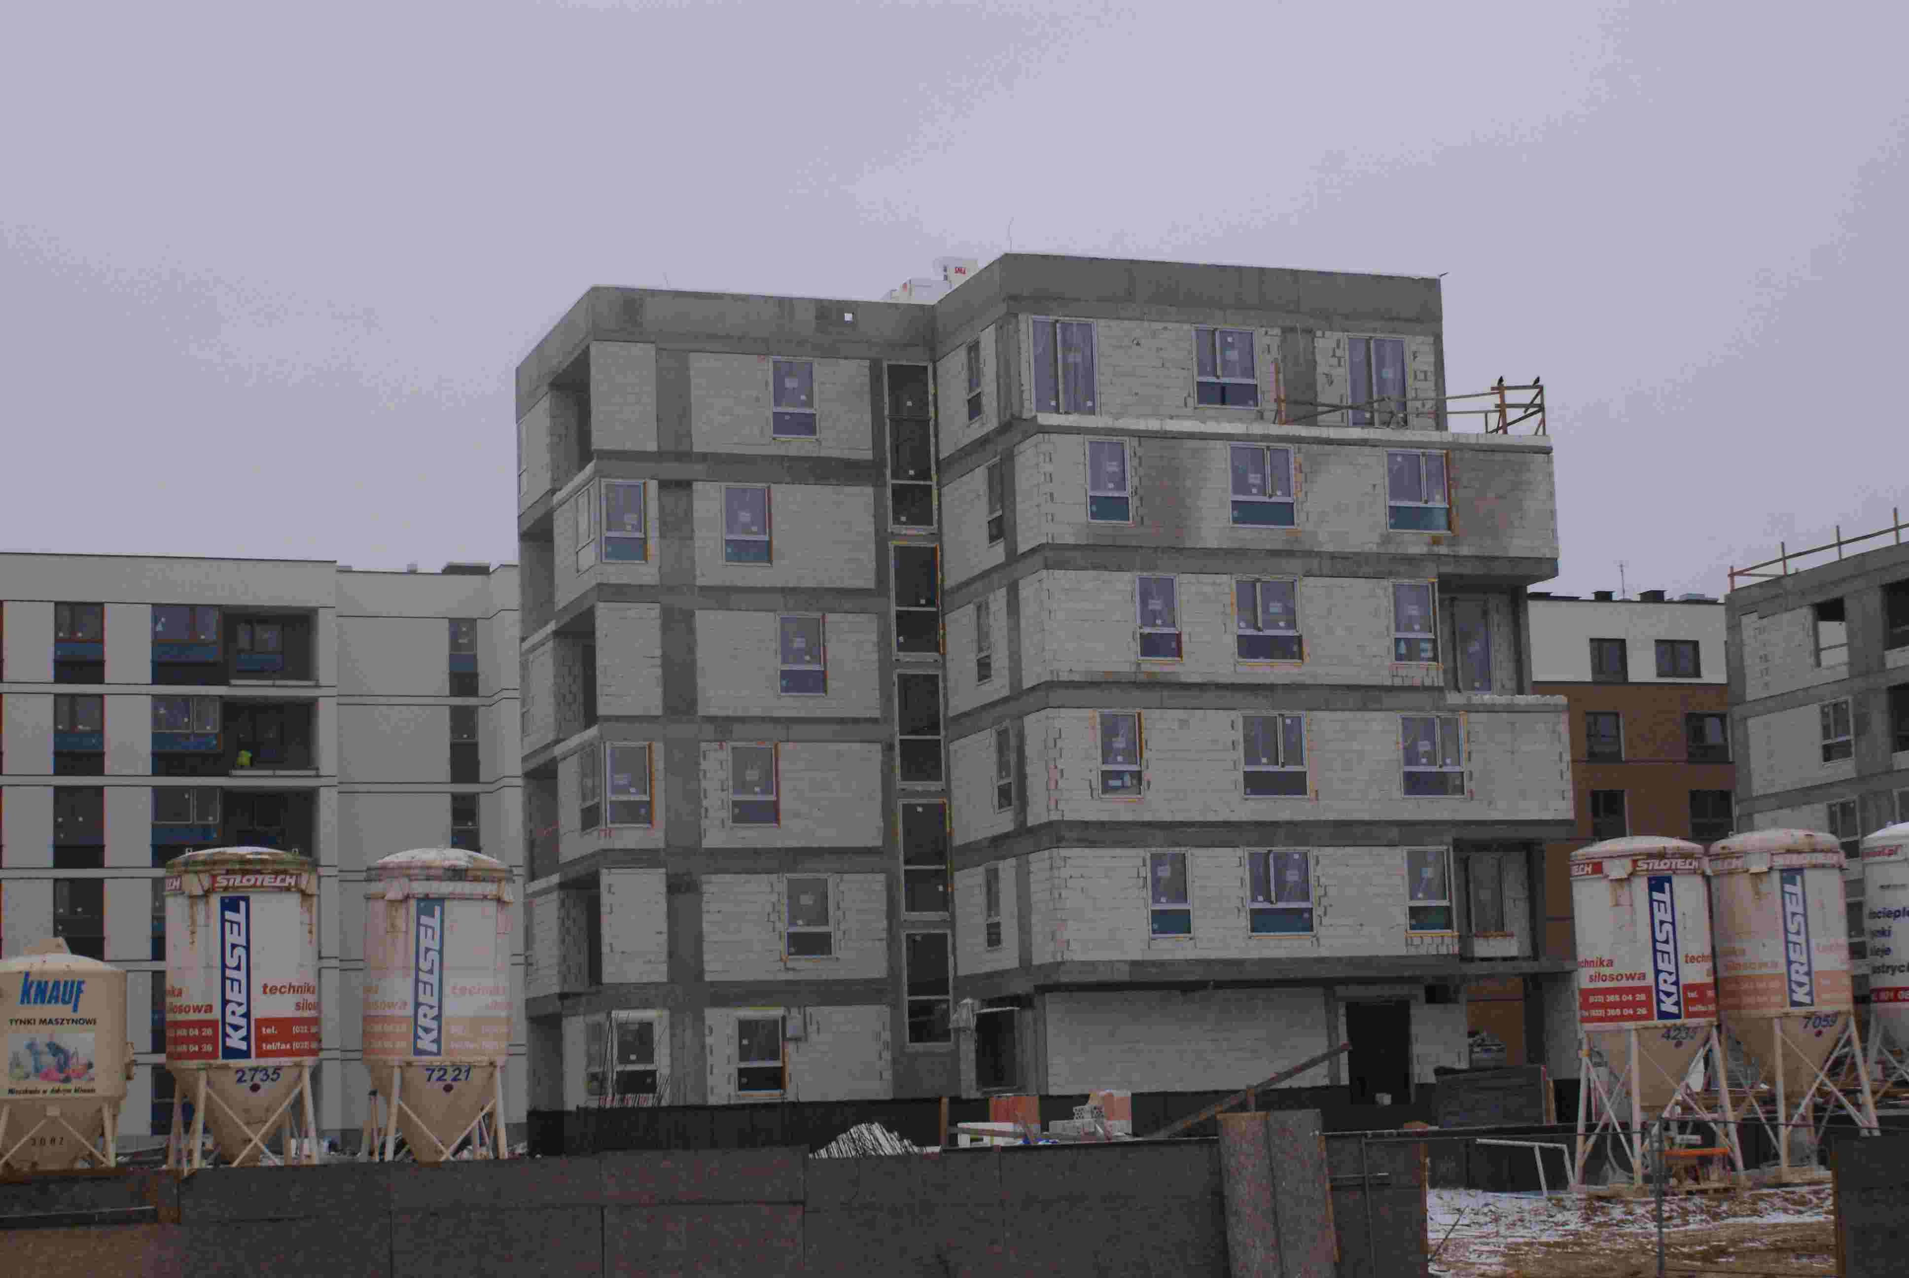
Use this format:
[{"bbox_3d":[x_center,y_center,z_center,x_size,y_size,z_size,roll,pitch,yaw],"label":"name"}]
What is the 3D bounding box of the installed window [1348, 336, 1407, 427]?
[{"bbox_3d":[9.352,-5.693,70.328,1.380,2.020,0.100,1,-9,-20],"label":"installed window"}]

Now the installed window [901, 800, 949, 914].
[{"bbox_3d":[-0.670,5.006,73.333,1.090,2.593,0.130,1,-9,-19],"label":"installed window"}]

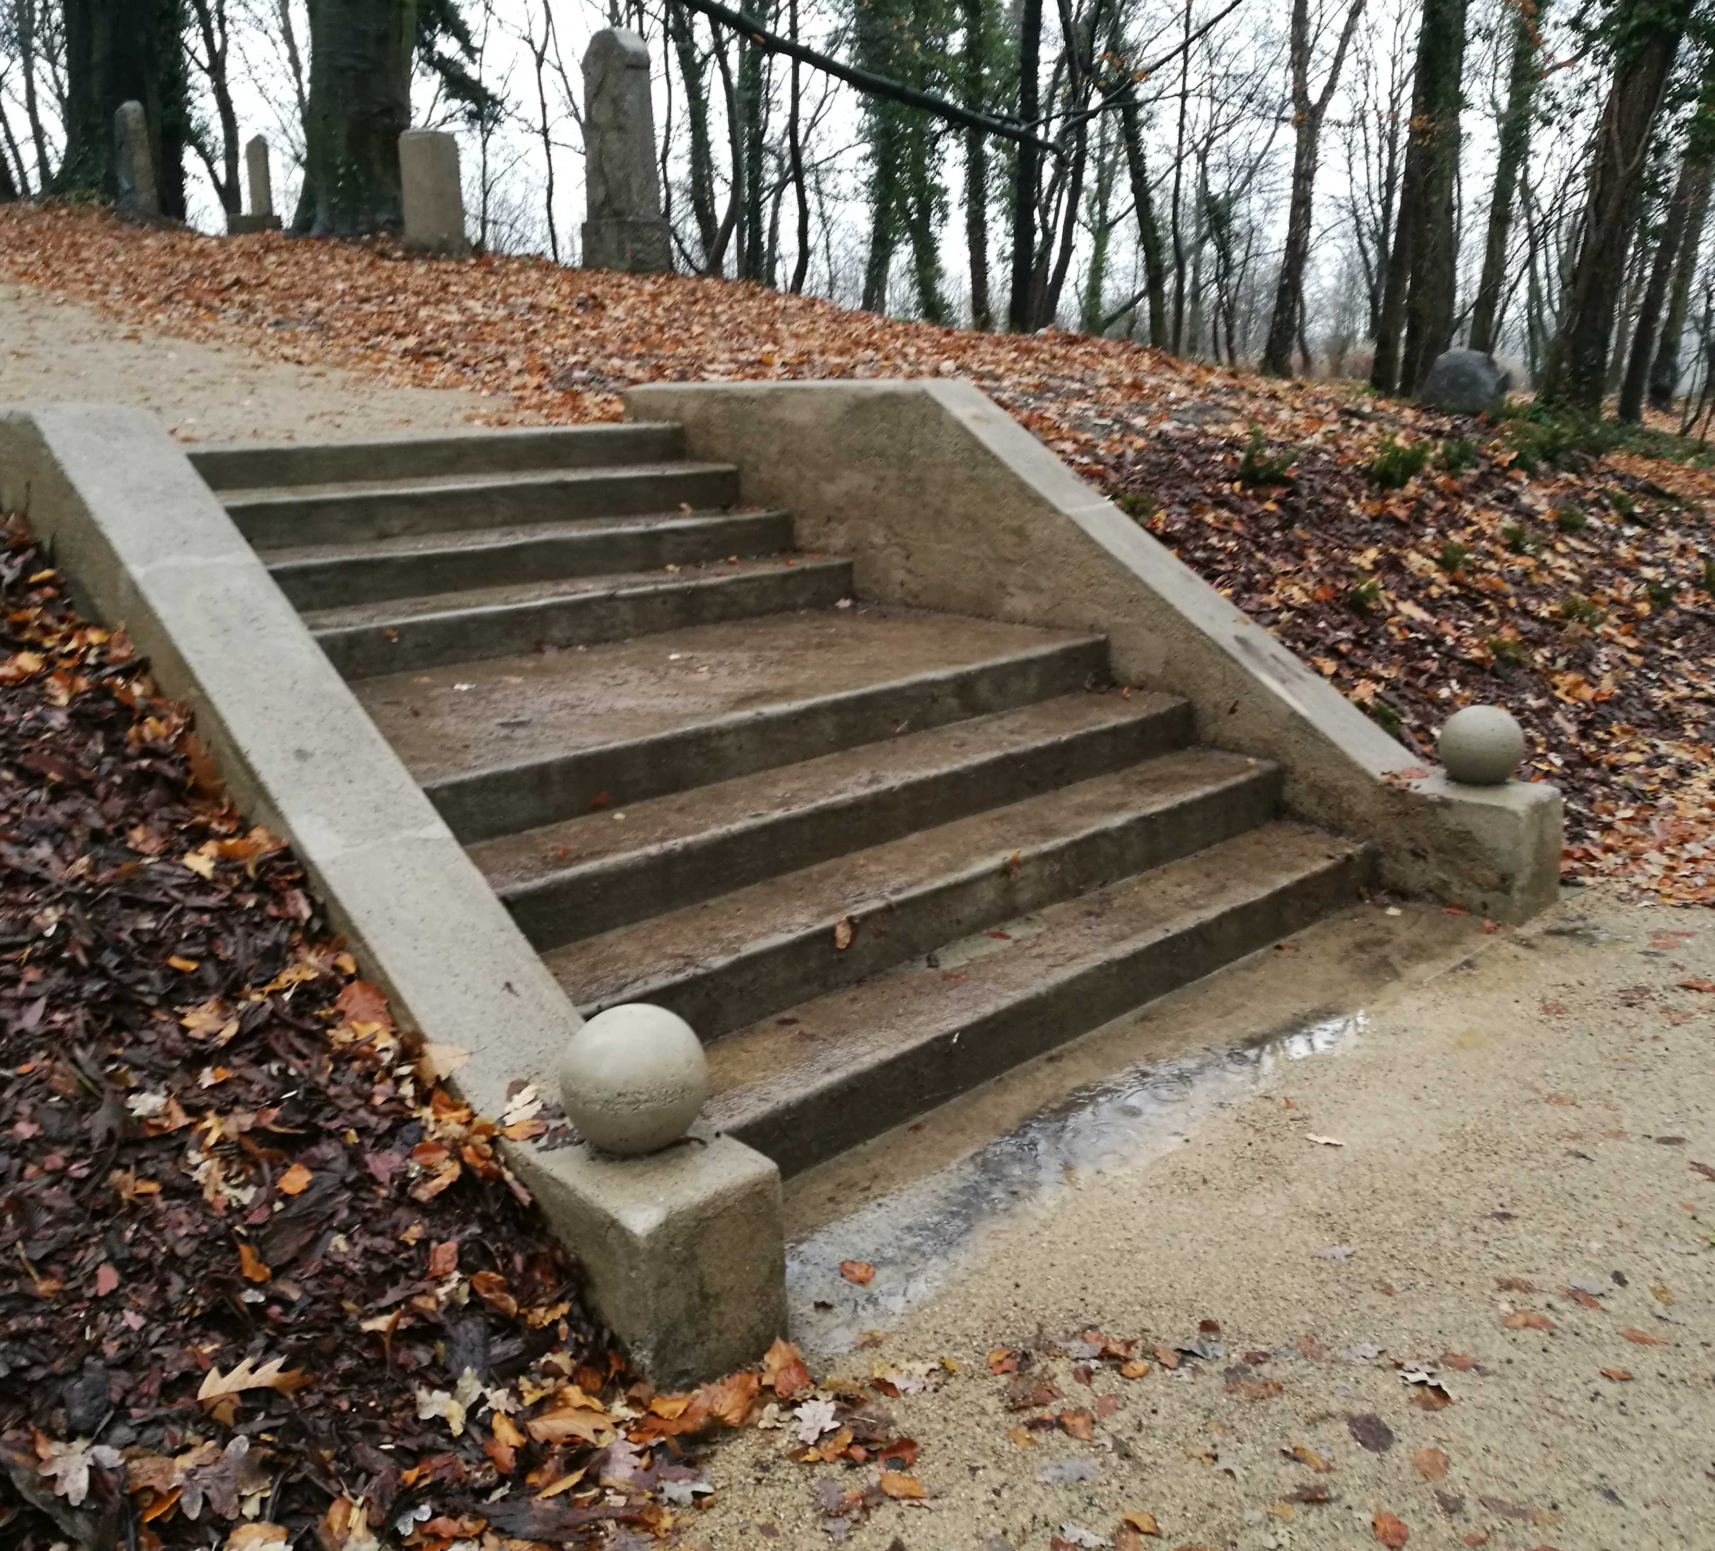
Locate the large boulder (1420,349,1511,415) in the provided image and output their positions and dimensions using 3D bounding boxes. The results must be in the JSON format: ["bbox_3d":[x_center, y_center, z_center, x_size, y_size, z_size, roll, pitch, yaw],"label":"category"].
[{"bbox_3d":[3.604,-2.335,9.530,0.507,0.392,0.500,6,17,19],"label":"large boulder"}]

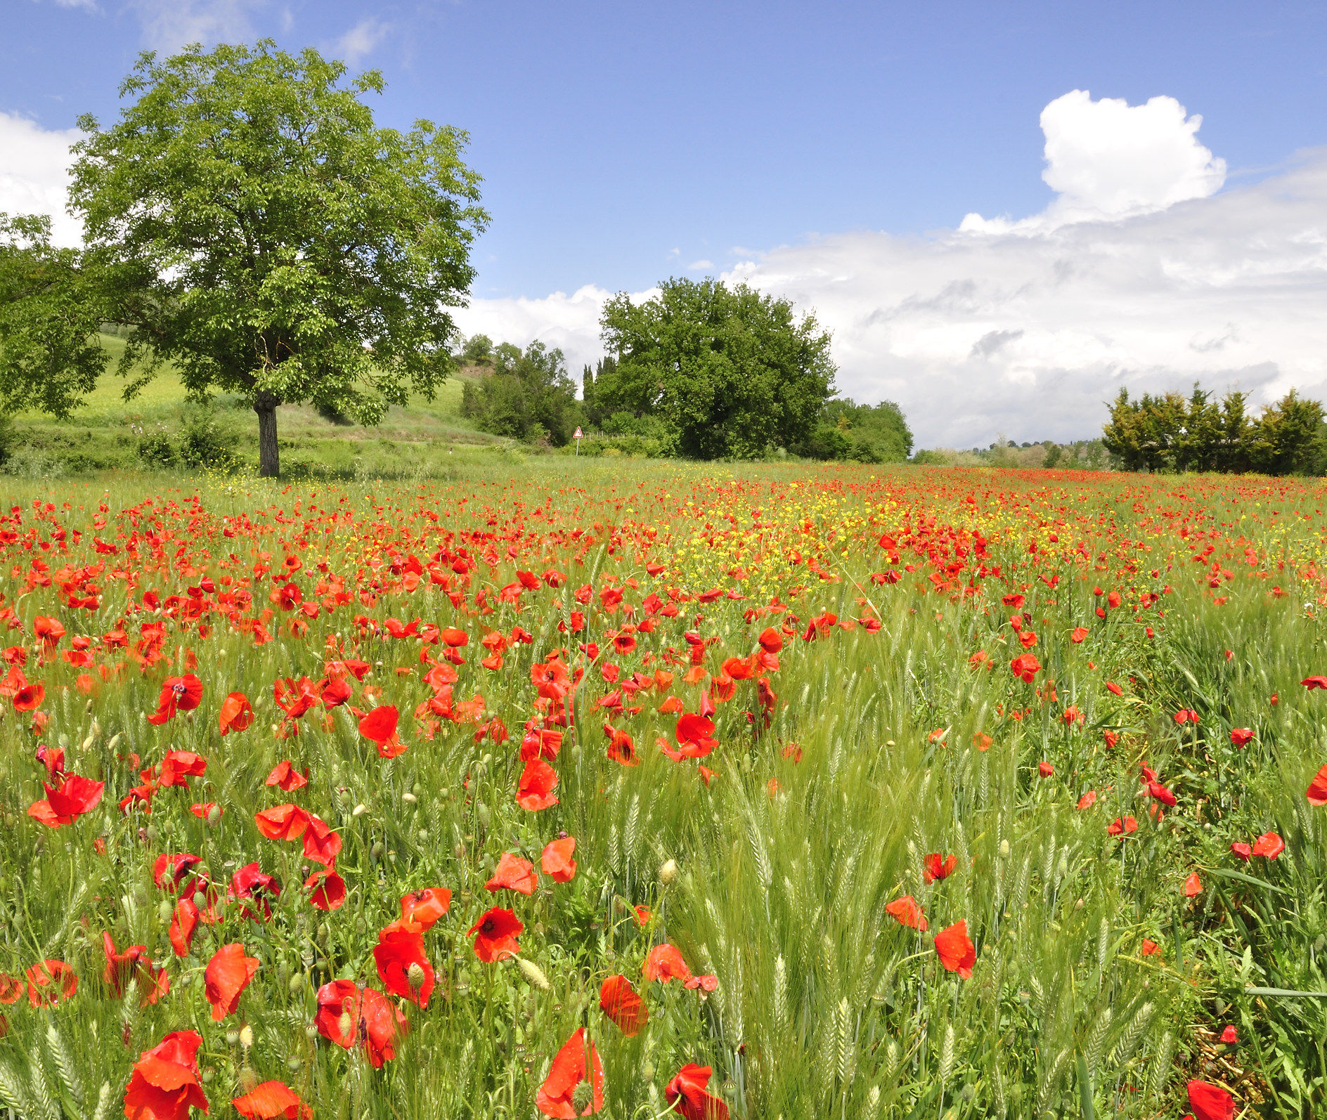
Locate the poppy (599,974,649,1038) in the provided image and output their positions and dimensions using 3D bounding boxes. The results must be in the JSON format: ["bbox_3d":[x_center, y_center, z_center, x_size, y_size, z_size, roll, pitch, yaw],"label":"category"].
[{"bbox_3d":[-0.045,0.496,1.300,0.054,0.068,0.055,1,5,9],"label":"poppy"}]

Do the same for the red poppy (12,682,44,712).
[{"bbox_3d":[-1.455,0.316,2.680,0.073,0.064,0.060,-1,5,-11],"label":"red poppy"}]

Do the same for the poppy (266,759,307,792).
[{"bbox_3d":[-0.669,0.383,2.080,0.073,0.054,0.060,-2,5,-18],"label":"poppy"}]

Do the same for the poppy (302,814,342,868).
[{"bbox_3d":[-0.476,0.392,1.630,0.050,0.071,0.058,-4,6,-37],"label":"poppy"}]

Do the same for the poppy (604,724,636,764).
[{"bbox_3d":[-0.080,0.338,2.150,0.060,0.075,0.055,-2,5,-24],"label":"poppy"}]

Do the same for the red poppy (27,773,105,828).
[{"bbox_3d":[-0.740,0.298,1.450,0.093,0.067,0.075,-1,5,-11],"label":"red poppy"}]

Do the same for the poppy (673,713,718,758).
[{"bbox_3d":[0.060,0.334,2.220,0.085,0.083,0.070,-1,5,-10],"label":"poppy"}]

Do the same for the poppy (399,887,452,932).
[{"bbox_3d":[-0.306,0.449,1.500,0.067,0.056,0.055,1,5,11],"label":"poppy"}]

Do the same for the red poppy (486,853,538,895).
[{"bbox_3d":[-0.204,0.424,1.580,0.069,0.055,0.060,1,5,17],"label":"red poppy"}]

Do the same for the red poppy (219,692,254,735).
[{"bbox_3d":[-0.785,0.282,2.150,0.065,0.075,0.055,-4,6,-37],"label":"red poppy"}]

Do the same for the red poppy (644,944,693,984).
[{"bbox_3d":[0.006,0.467,1.350,0.055,0.050,0.052,0,5,0],"label":"red poppy"}]

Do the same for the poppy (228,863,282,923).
[{"bbox_3d":[-0.531,0.431,1.520,0.068,0.075,0.050,-1,5,-11],"label":"poppy"}]

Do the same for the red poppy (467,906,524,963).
[{"bbox_3d":[-0.209,0.467,1.460,0.069,0.069,0.058,1,5,12],"label":"red poppy"}]

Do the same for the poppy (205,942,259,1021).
[{"bbox_3d":[-0.432,0.422,1.170,0.054,0.075,0.060,0,5,6],"label":"poppy"}]

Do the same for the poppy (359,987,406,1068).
[{"bbox_3d":[-0.269,0.447,1.120,0.047,0.075,0.060,-2,5,-18],"label":"poppy"}]

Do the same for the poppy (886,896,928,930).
[{"bbox_3d":[0.312,0.452,1.500,0.054,0.043,0.050,2,5,24],"label":"poppy"}]

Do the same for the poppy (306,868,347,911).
[{"bbox_3d":[-0.452,0.443,1.570,0.055,0.055,0.048,-1,5,-17],"label":"poppy"}]

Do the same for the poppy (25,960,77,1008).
[{"bbox_3d":[-0.680,0.471,1.300,0.059,0.051,0.050,0,5,0],"label":"poppy"}]

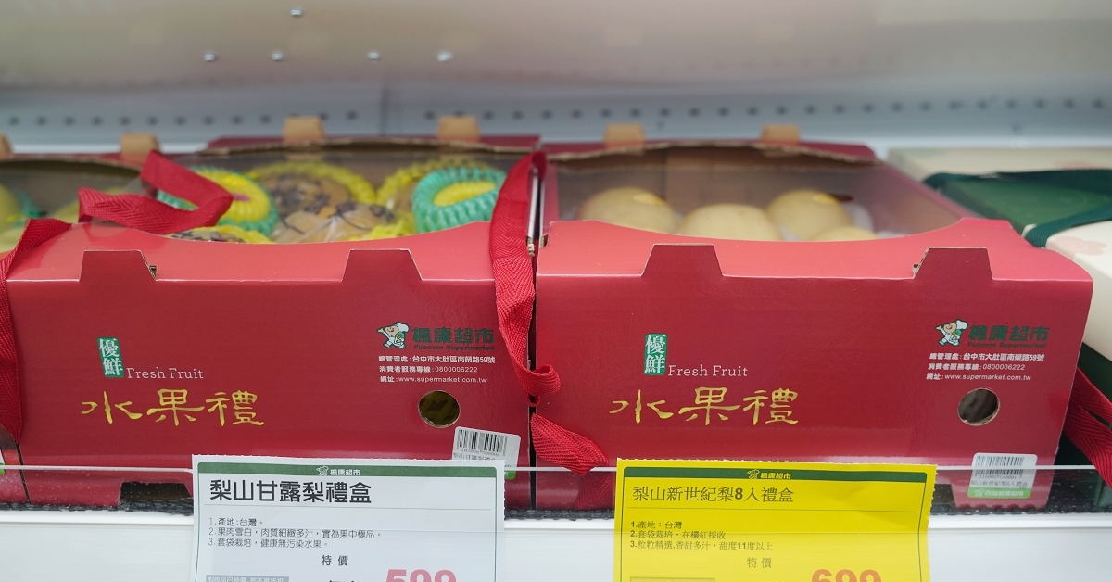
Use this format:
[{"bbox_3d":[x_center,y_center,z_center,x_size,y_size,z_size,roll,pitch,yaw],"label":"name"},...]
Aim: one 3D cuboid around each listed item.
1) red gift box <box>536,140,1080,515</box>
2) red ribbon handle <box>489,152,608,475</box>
[{"bbox_3d":[0.145,-0.005,0.713,0.312,0.154,0.399,0,20,0],"label":"red gift box"},{"bbox_3d":[-0.005,0.014,0.617,0.069,0.153,0.243,0,20,0],"label":"red ribbon handle"}]

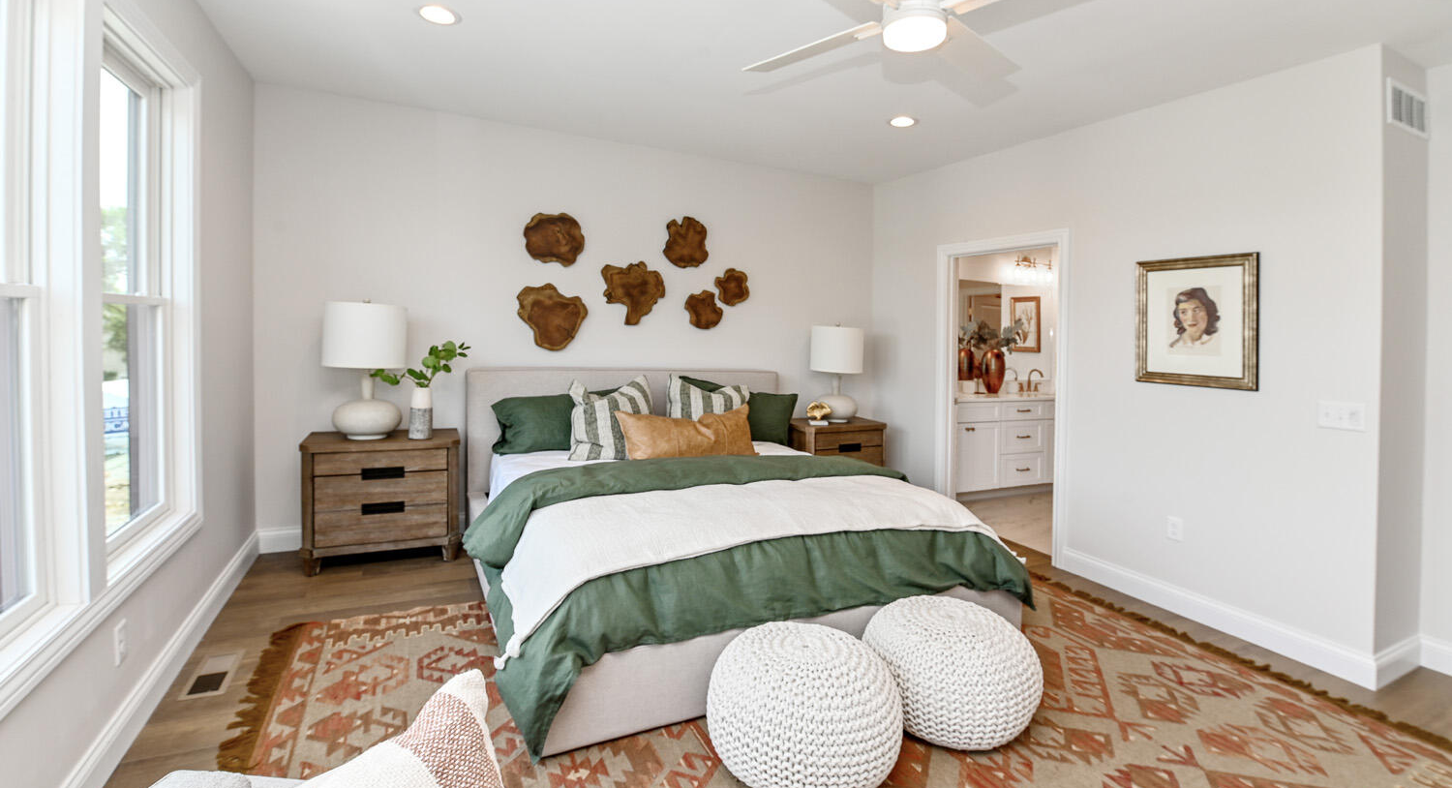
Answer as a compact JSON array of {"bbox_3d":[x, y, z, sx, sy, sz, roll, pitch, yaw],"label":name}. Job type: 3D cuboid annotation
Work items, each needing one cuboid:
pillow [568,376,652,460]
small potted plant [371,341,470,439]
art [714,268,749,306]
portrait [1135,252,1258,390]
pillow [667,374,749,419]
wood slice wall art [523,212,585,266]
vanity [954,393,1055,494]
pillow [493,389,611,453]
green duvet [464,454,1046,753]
[{"bbox_3d":[-0.723,0.143,3.725,0.499,0.480,0.163,-1,-15,-28],"label":"pillow"},{"bbox_3d":[-1.787,-0.023,3.548,0.510,0.568,0.314,-1,3,-25],"label":"small potted plant"},{"bbox_3d":[0.043,-0.800,4.537,0.291,0.281,0.048,-1,5,-25],"label":"art"},{"bbox_3d":[2.372,-0.358,3.058,0.035,0.647,0.519,-1,3,-29],"label":"portrait"},{"bbox_3d":[-0.122,0.111,4.067,0.519,0.500,0.176,0,-17,-24],"label":"pillow"},{"bbox_3d":[-1.144,-1.027,4.012,0.404,0.361,0.048,-1,5,-25],"label":"wood slice wall art"},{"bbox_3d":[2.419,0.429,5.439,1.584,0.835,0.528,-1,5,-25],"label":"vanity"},{"bbox_3d":[-1.063,0.173,3.763,0.768,0.442,0.173,-1,-20,-25],"label":"pillow"},{"bbox_3d":[0.064,0.730,2.899,2.294,0.605,1.411,-1,5,-25],"label":"green duvet"}]

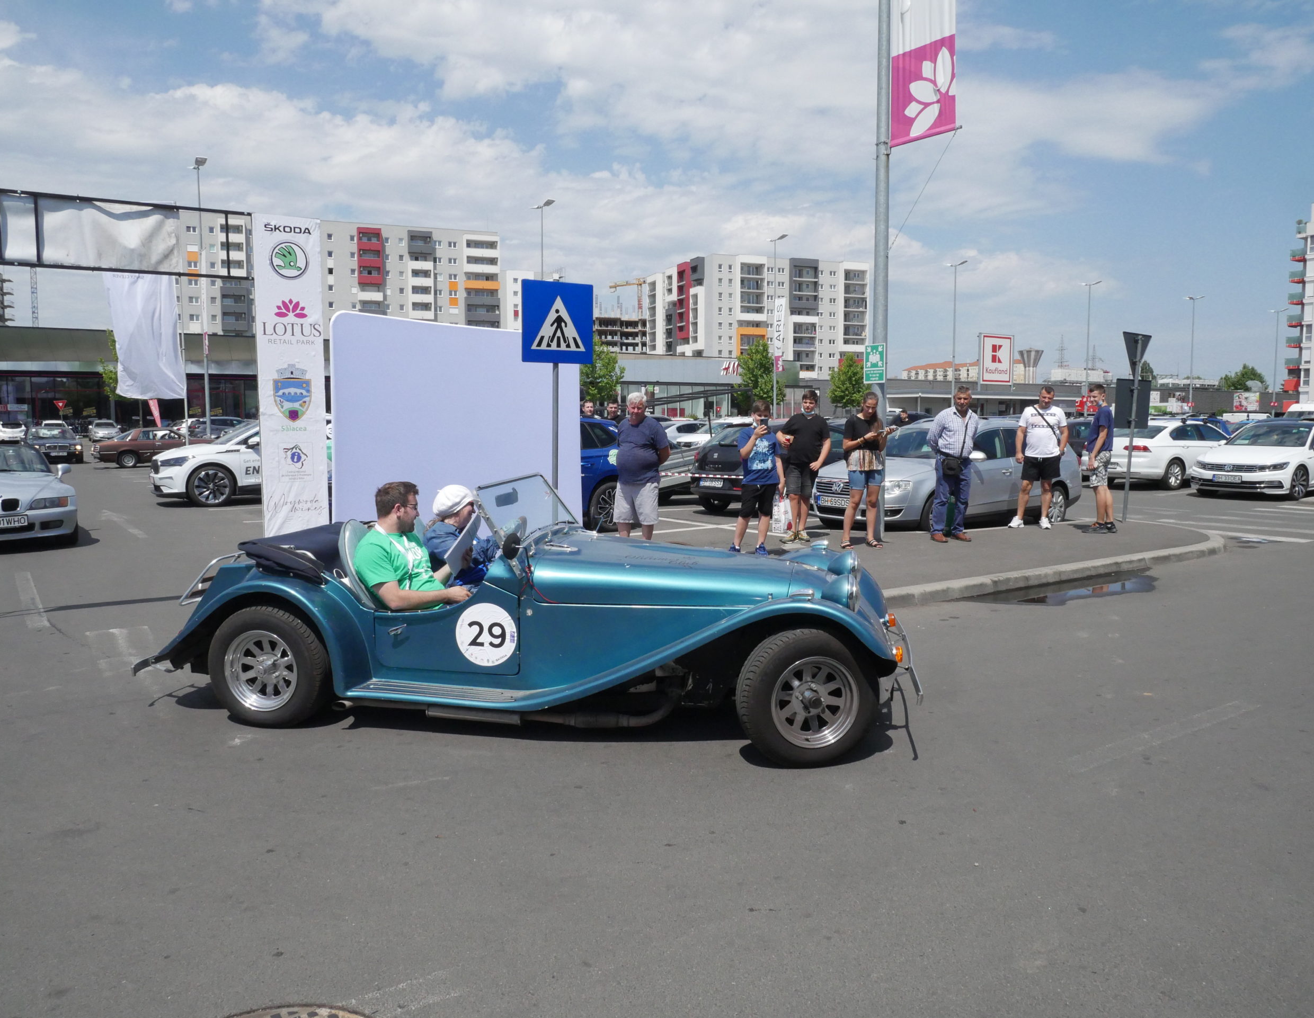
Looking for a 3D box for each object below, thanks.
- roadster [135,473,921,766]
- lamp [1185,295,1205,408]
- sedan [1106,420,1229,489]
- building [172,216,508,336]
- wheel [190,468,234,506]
[{"bbox_3d":[-0.572,0.408,4.984,3.840,1.170,1.660,1,5,12],"label":"roadster"},{"bbox_3d":[35.820,-9.163,62.568,0.350,10.000,1.200,-3,6,-33],"label":"lamp"},{"bbox_3d":[11.407,-1.247,21.215,4.770,1.480,1.850,-4,7,-35],"label":"sedan"},{"bbox_3d":[-56.252,-31.206,165.510,54.500,34.864,16.000,-2,6,-19],"label":"building"},{"bbox_3d":[-8.090,-0.382,17.046,0.710,0.710,0.240,-3,6,-30],"label":"wheel"}]

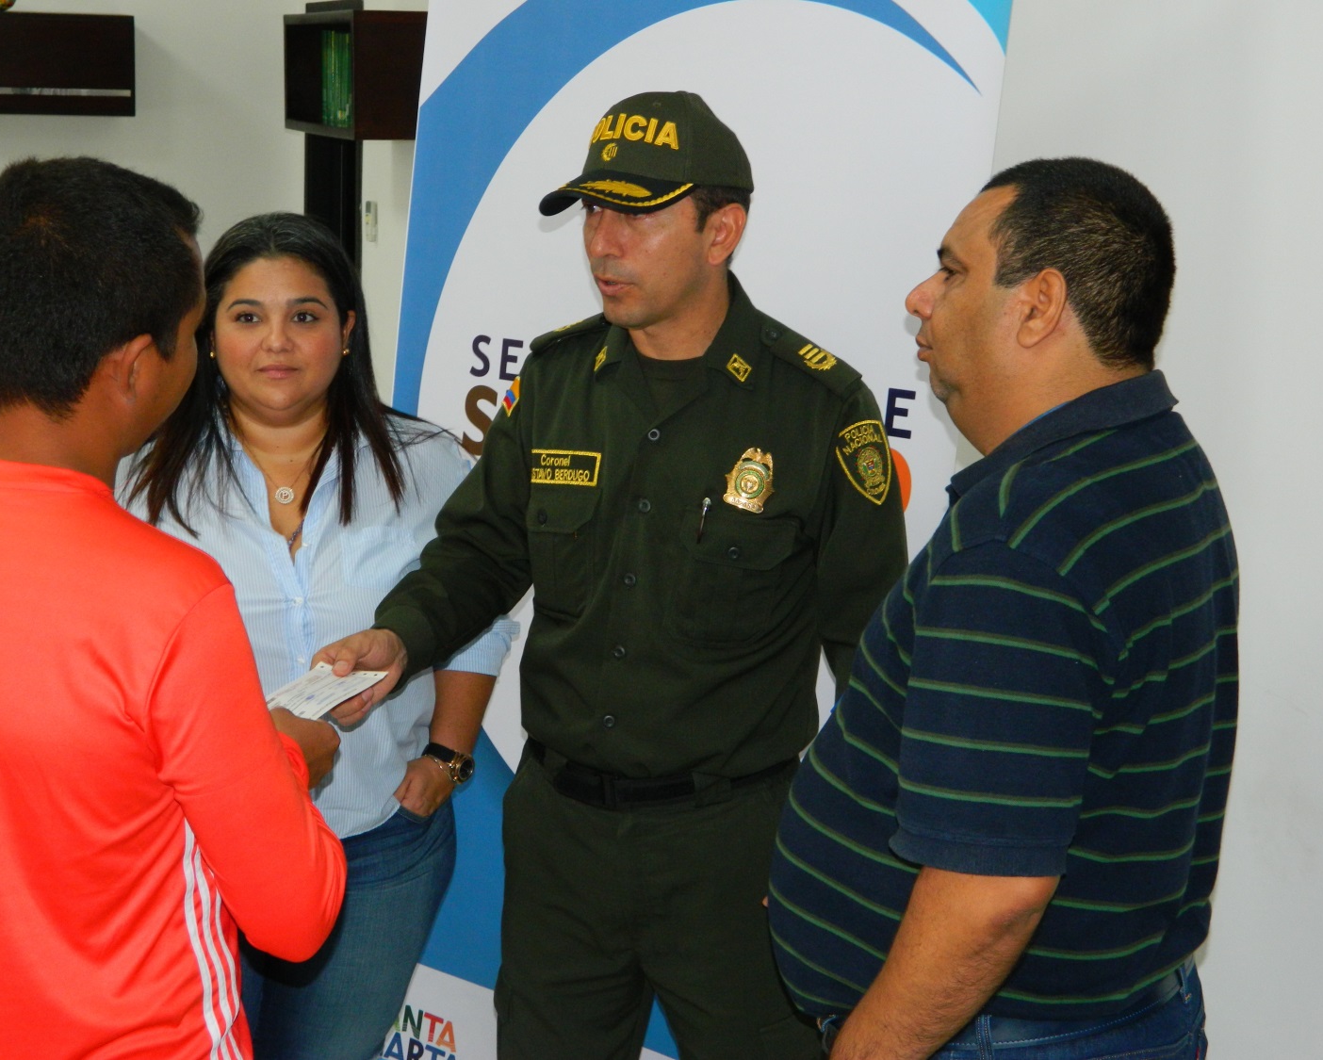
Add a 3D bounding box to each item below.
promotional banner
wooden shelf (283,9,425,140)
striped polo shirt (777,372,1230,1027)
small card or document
[{"bbox_3d":[-0.059,0.210,3.076,0.971,1.980,0.030,11,7,40],"label":"promotional banner"},{"bbox_3d":[-0.762,-1.171,5.987,0.250,0.303,0.902,-3,12,-19],"label":"wooden shelf"},{"bbox_3d":[0.319,0.167,2.172,0.420,0.615,0.530,4,12,14],"label":"striped polo shirt"},{"bbox_3d":[-0.326,0.154,2.195,0.073,0.004,0.172,6,15,17],"label":"small card or document"}]

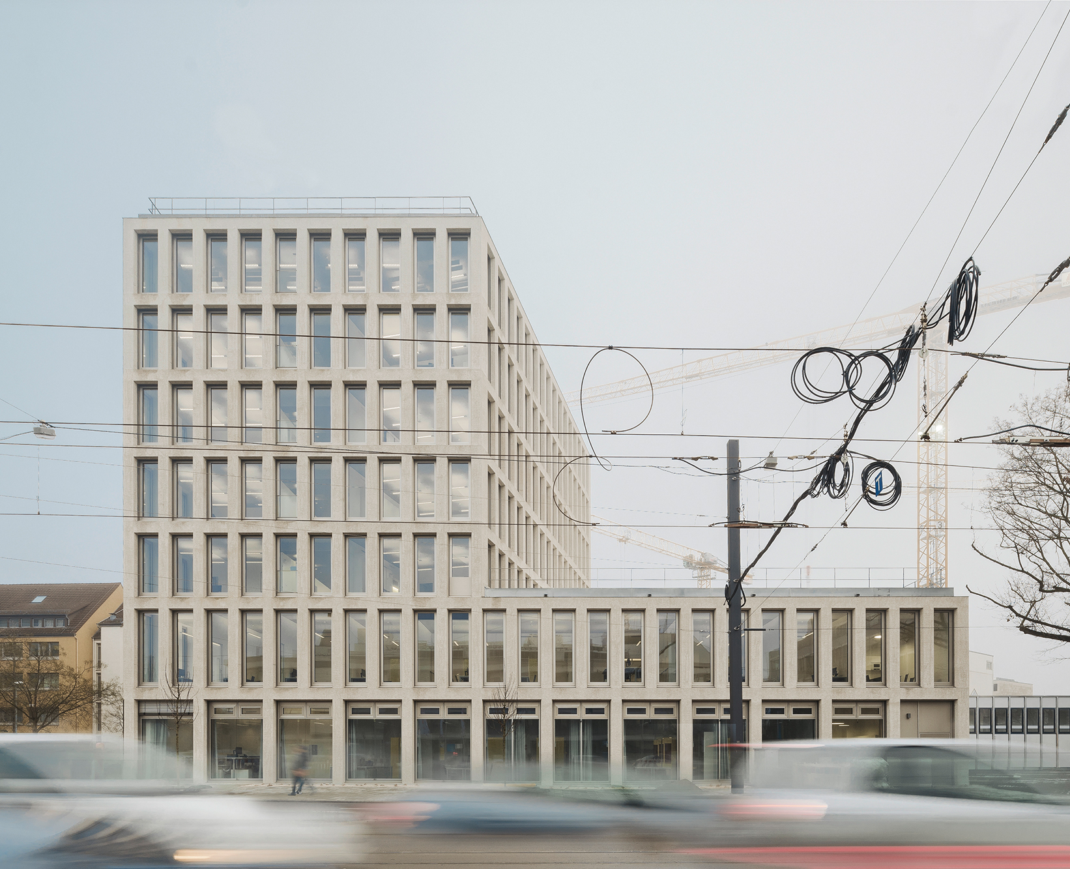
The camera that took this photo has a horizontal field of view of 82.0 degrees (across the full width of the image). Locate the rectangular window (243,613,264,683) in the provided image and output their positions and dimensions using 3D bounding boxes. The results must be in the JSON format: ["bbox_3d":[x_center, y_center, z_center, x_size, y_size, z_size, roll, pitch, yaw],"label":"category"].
[{"bbox_3d":[-12.443,9.431,27.200,0.940,3.220,0.150,0,0,0],"label":"rectangular window"}]

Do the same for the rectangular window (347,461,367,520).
[{"bbox_3d":[-8.109,2.537,28.000,0.927,2.664,0.200,0,0,0],"label":"rectangular window"}]

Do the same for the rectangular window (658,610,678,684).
[{"bbox_3d":[5.873,9.431,27.200,0.940,3.220,0.150,0,0,0],"label":"rectangular window"}]

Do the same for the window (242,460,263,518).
[{"bbox_3d":[-12.858,2.502,28.000,0.927,2.641,0.200,0,0,0],"label":"window"}]

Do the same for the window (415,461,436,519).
[{"bbox_3d":[-5.140,2.607,28.900,0.970,2.726,0.150,0,0,0],"label":"window"}]

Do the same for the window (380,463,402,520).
[{"bbox_3d":[-6.350,2.530,27.200,0.940,2.600,0.150,0,0,0],"label":"window"}]

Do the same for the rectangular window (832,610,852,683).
[{"bbox_3d":[13.818,9.536,27.700,0.917,3.301,0.200,0,0,0],"label":"rectangular window"}]

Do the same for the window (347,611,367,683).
[{"bbox_3d":[-8.045,9.639,28.000,1.000,3.244,0.150,0,0,0],"label":"window"}]

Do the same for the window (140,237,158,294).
[{"bbox_3d":[-17.831,-7.840,28.586,0.993,2.673,0.150,0,0,0],"label":"window"}]

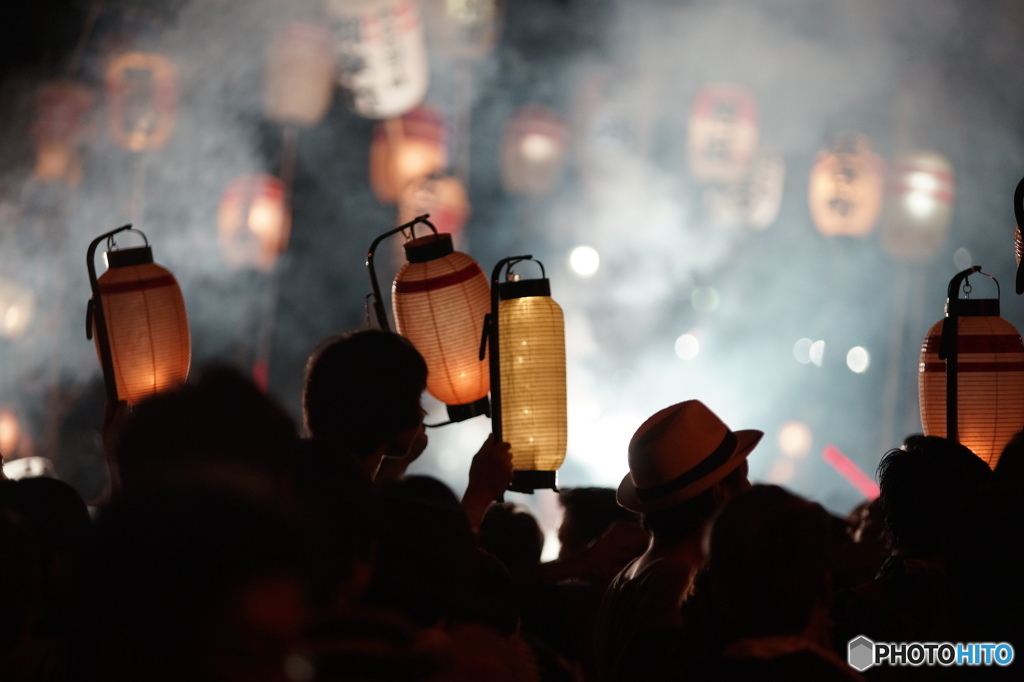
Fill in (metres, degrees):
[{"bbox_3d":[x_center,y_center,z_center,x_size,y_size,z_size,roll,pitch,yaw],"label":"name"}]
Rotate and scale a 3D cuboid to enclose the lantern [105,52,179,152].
[{"bbox_3d":[-1.112,-0.716,12.800,0.205,0.295,0.205,0,-2,0],"label":"lantern"}]

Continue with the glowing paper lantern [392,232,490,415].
[{"bbox_3d":[-0.114,-0.025,7.450,0.170,0.335,0.170,-14,10,0],"label":"glowing paper lantern"}]

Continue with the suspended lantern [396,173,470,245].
[{"bbox_3d":[-0.239,-0.373,13.000,0.205,0.285,0.205,0,-2,0],"label":"suspended lantern"}]

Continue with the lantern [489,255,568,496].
[{"bbox_3d":[0.027,0.058,7.400,0.135,0.405,0.128,-2,0,0],"label":"lantern"}]

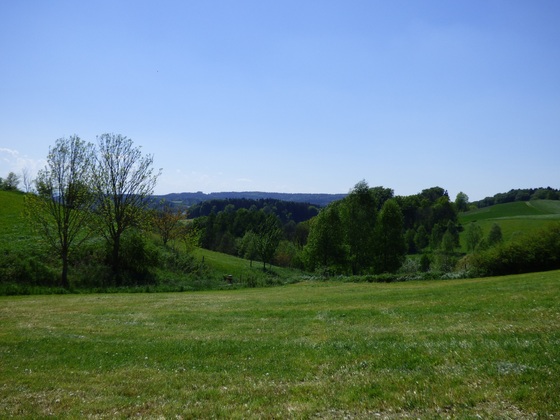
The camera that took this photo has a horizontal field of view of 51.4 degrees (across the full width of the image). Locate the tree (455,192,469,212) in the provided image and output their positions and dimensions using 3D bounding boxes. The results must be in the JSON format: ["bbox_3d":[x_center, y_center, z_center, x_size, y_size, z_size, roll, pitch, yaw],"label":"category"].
[{"bbox_3d":[65.445,-2.704,210.000,4.950,7.850,4.950,0,1,0],"label":"tree"}]

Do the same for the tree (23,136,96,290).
[{"bbox_3d":[-12.873,0.088,34.000,4.000,8.670,4.000,0,1,0],"label":"tree"}]

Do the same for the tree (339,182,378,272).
[{"bbox_3d":[7.371,1.669,54.000,3.450,8.720,3.450,0,1,0],"label":"tree"}]

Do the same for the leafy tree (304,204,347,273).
[{"bbox_3d":[4.062,2.589,52.000,3.670,6.100,3.670,0,1,0],"label":"leafy tree"}]

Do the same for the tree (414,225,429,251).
[{"bbox_3d":[27.212,5.288,112.000,2.640,4.950,2.640,0,1,0],"label":"tree"}]

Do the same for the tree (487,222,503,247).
[{"bbox_3d":[43.460,5.015,118.000,3.180,4.910,3.180,0,1,0],"label":"tree"}]

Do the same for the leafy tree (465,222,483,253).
[{"bbox_3d":[38.208,5.430,115.000,3.480,5.860,3.480,0,1,0],"label":"leafy tree"}]

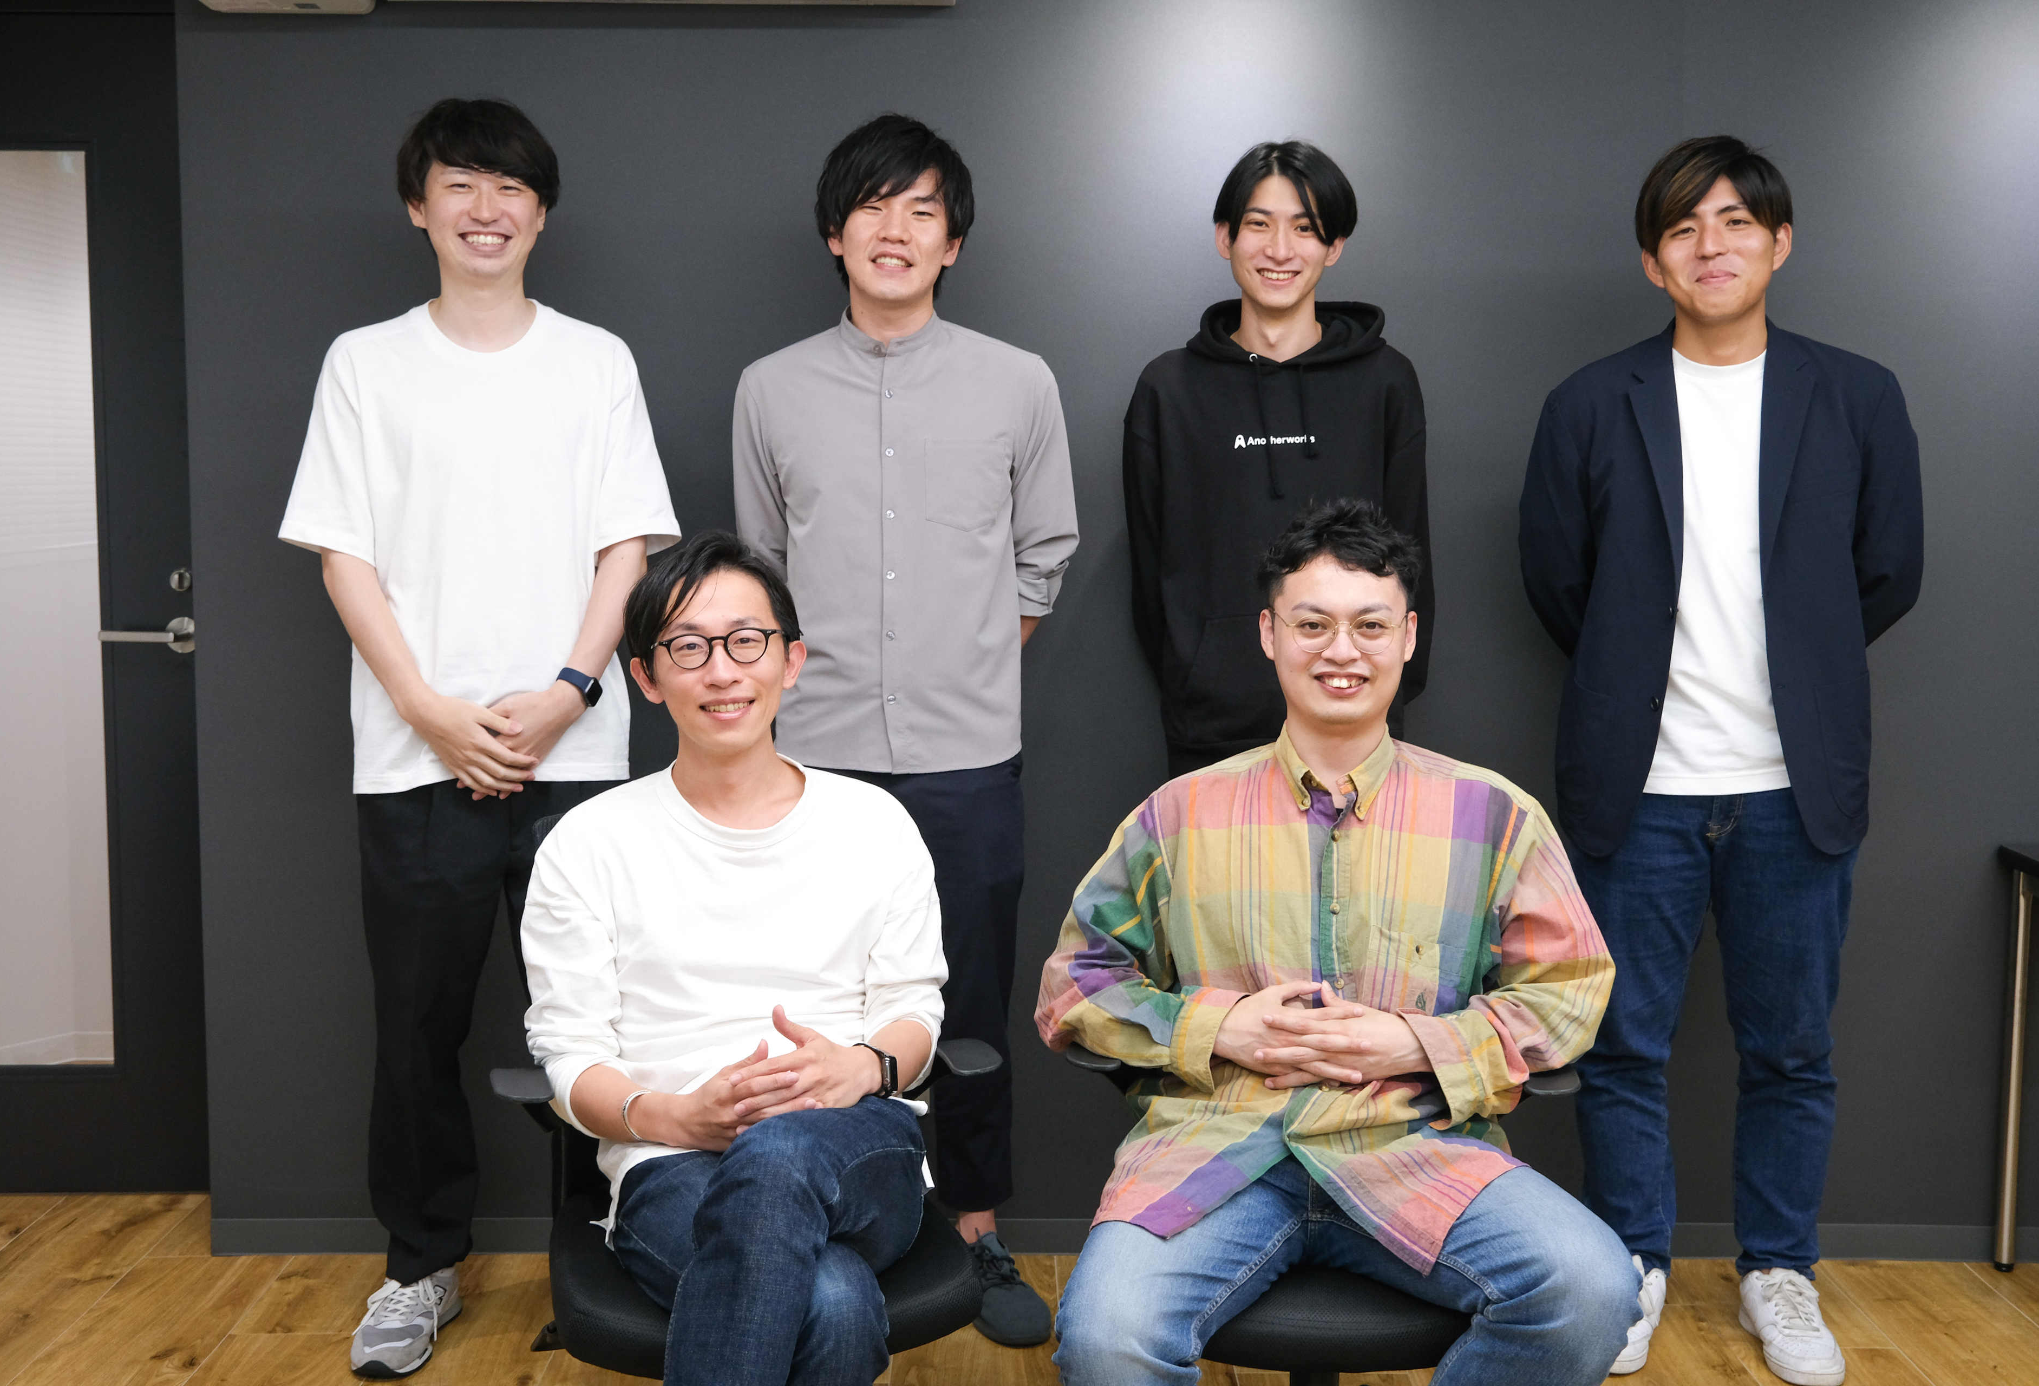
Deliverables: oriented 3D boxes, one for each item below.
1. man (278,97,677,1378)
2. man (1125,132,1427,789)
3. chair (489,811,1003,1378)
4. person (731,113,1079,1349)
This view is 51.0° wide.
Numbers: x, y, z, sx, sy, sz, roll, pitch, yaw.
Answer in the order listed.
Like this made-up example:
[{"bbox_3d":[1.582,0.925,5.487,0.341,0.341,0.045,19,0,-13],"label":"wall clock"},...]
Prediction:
[{"bbox_3d":[-0.758,0.063,3.032,0.540,1.774,0.340,-1,6,-8],"label":"man"},{"bbox_3d":[0.377,0.072,3.163,0.460,1.743,0.350,1,6,5],"label":"man"},{"bbox_3d":[-0.308,0.581,2.370,0.610,0.880,0.620,-1,6,-12],"label":"chair"},{"bbox_3d":[-0.174,0.053,3.151,0.490,1.777,0.350,1,6,7],"label":"person"}]

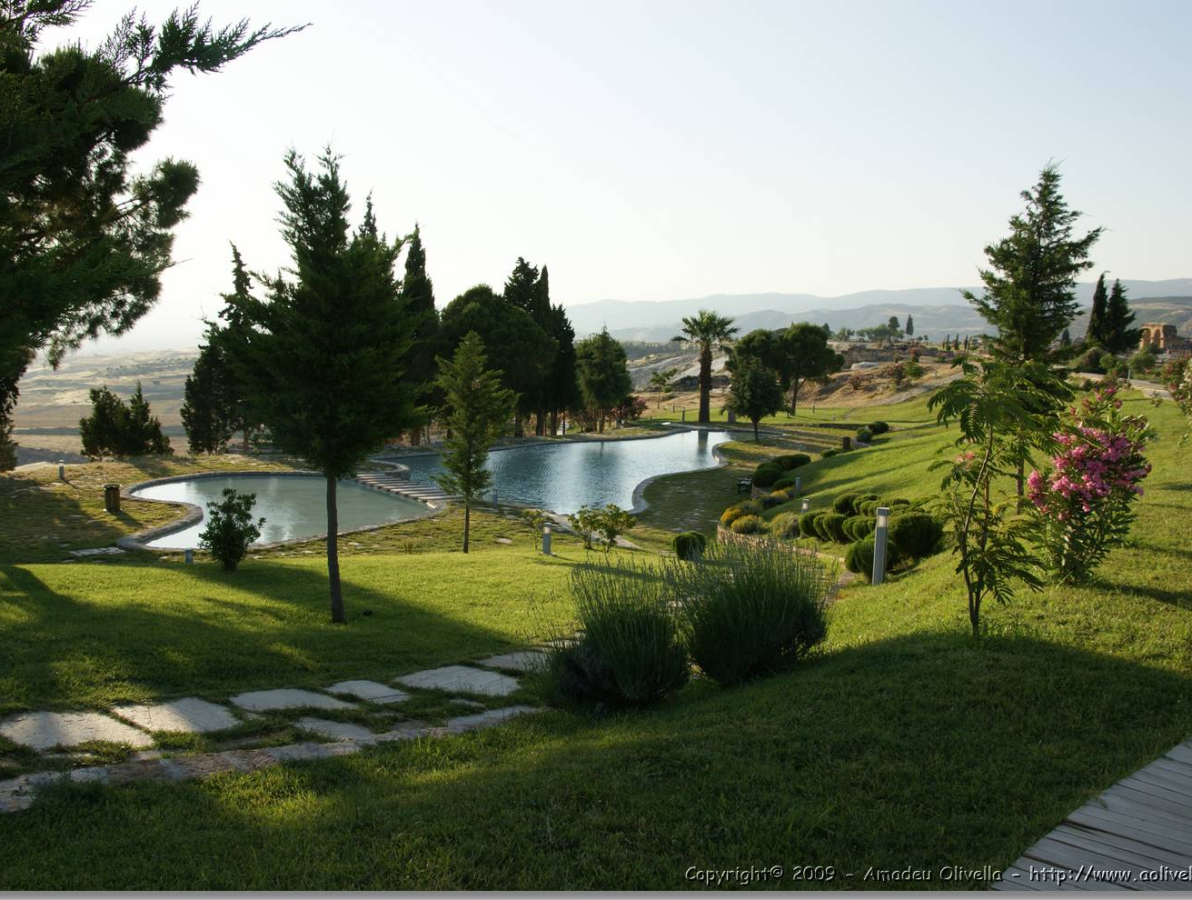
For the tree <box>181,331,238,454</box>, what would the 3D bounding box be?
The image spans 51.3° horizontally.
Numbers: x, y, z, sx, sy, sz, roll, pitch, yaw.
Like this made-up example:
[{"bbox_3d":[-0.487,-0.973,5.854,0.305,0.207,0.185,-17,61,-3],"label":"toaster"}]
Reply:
[{"bbox_3d":[-17.693,-2.600,57.000,2.540,5.456,2.540,0,6,0],"label":"tree"}]

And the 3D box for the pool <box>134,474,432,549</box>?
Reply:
[{"bbox_3d":[-10.699,1.905,41.785,9.514,0.500,18.039,-2,6,-19],"label":"pool"}]

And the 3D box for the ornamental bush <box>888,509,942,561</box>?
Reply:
[{"bbox_3d":[3.854,1.033,15.000,0.670,0.580,0.670,0,6,0],"label":"ornamental bush"}]

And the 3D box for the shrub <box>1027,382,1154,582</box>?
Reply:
[{"bbox_3d":[3.780,0.243,9.500,0.970,1.500,0.950,0,6,0],"label":"shrub"}]

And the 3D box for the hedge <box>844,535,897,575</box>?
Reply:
[{"bbox_3d":[3.222,1.240,14.501,0.609,0.483,0.609,1,6,13],"label":"hedge"}]

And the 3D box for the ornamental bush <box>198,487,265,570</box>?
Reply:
[{"bbox_3d":[-7.038,1.518,24.000,1.316,1.478,1.316,0,6,0],"label":"ornamental bush"}]

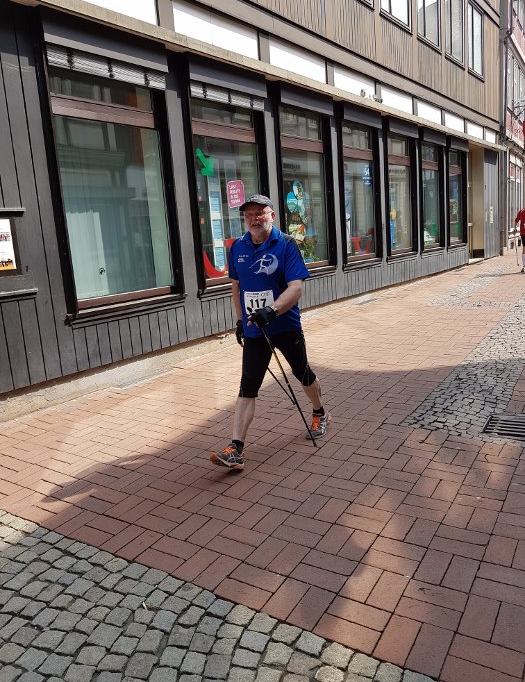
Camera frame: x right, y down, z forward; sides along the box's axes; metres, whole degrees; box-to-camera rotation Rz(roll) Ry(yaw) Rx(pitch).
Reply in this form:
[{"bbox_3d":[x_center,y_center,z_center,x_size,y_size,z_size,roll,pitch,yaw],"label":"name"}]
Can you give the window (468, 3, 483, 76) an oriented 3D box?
[{"bbox_3d":[5.999,-8.417,14.775,0.120,1.623,1.337,5,14,37],"label":"window"}]

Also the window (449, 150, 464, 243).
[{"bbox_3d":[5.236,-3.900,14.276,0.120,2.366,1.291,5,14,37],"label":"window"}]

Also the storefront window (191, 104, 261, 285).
[{"bbox_3d":[-0.440,-1.999,7.102,0.120,2.240,1.280,5,14,37],"label":"storefront window"}]

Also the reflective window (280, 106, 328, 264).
[{"bbox_3d":[0.680,-2.442,8.510,0.120,2.423,1.326,5,14,37],"label":"reflective window"}]

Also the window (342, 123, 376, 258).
[{"bbox_3d":[1.849,-2.809,9.989,0.120,2.400,1.303,5,14,37],"label":"window"}]

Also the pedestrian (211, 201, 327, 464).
[{"bbox_3d":[0.041,-0.082,3.496,0.650,1.760,1.020,5,14,37],"label":"pedestrian"}]

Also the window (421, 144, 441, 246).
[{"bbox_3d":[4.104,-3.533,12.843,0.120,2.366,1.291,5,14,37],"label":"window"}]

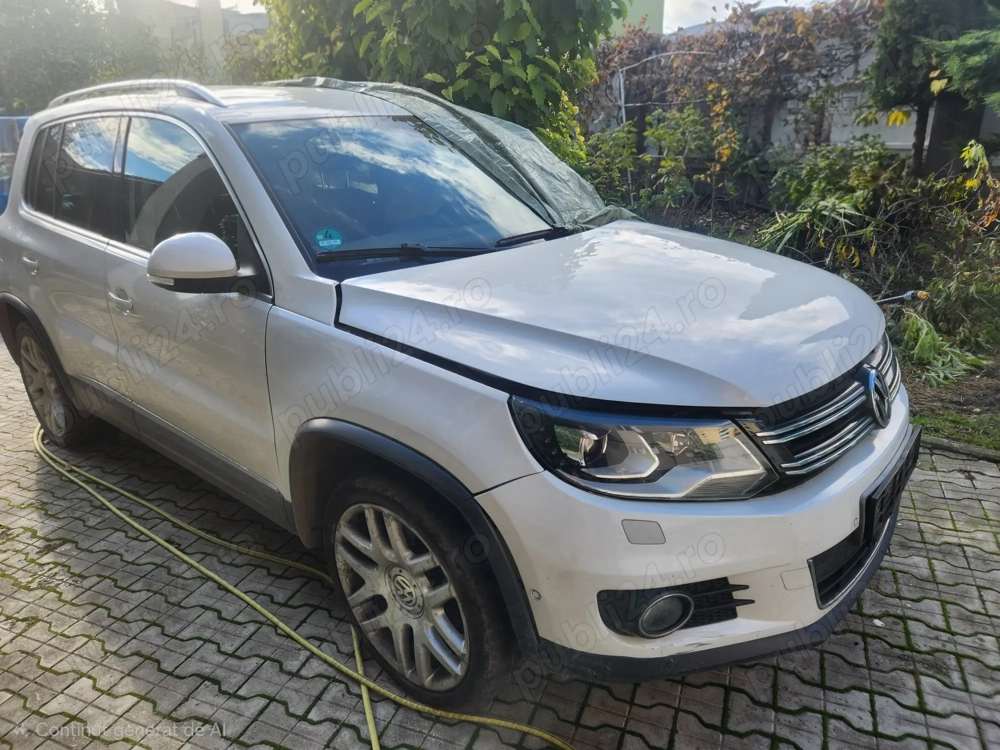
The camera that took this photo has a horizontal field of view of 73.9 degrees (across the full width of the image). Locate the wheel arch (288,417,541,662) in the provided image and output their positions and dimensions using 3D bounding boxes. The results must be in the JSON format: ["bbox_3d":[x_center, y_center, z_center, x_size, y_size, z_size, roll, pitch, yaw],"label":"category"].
[{"bbox_3d":[-0.224,0.344,1.628,0.870,0.490,0.140,14,25,38],"label":"wheel arch"}]

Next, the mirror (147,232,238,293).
[{"bbox_3d":[-0.823,-0.300,1.807,0.135,0.170,0.240,14,25,38],"label":"mirror"}]

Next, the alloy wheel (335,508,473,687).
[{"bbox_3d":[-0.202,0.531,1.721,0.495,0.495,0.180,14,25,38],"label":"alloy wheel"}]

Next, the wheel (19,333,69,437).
[{"bbox_3d":[-2.198,0.041,3.336,0.505,0.505,0.180,14,25,38],"label":"wheel"}]

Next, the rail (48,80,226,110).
[{"bbox_3d":[-1.500,-1.089,2.600,1.730,0.100,0.060,18,27,38],"label":"rail"}]

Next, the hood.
[{"bbox_3d":[0.467,-0.249,1.956,1.160,0.230,1.560,14,25,38],"label":"hood"}]

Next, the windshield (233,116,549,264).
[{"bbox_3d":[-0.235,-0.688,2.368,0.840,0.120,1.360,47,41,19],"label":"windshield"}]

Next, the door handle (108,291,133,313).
[{"bbox_3d":[-1.286,-0.255,2.261,0.190,0.047,0.050,14,25,38],"label":"door handle"}]

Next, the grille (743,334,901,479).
[{"bbox_3d":[0.900,0.037,1.677,0.155,0.210,1.060,14,25,38],"label":"grille"}]

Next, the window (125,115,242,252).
[{"bbox_3d":[-1.040,-0.611,2.115,0.820,0.460,0.060,14,7,38],"label":"window"}]

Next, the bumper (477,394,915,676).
[{"bbox_3d":[0.770,0.262,1.878,0.615,0.600,1.800,14,25,38],"label":"bumper"}]

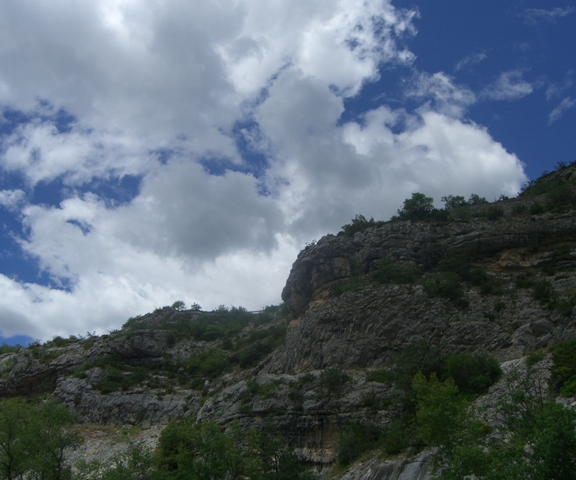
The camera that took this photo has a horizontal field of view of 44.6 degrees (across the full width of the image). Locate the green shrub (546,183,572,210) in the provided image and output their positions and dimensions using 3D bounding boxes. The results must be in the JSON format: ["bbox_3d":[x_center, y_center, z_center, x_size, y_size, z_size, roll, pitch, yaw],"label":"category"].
[{"bbox_3d":[36.710,-5.880,95.000,3.410,3.480,2.810,0,-17,0],"label":"green shrub"}]

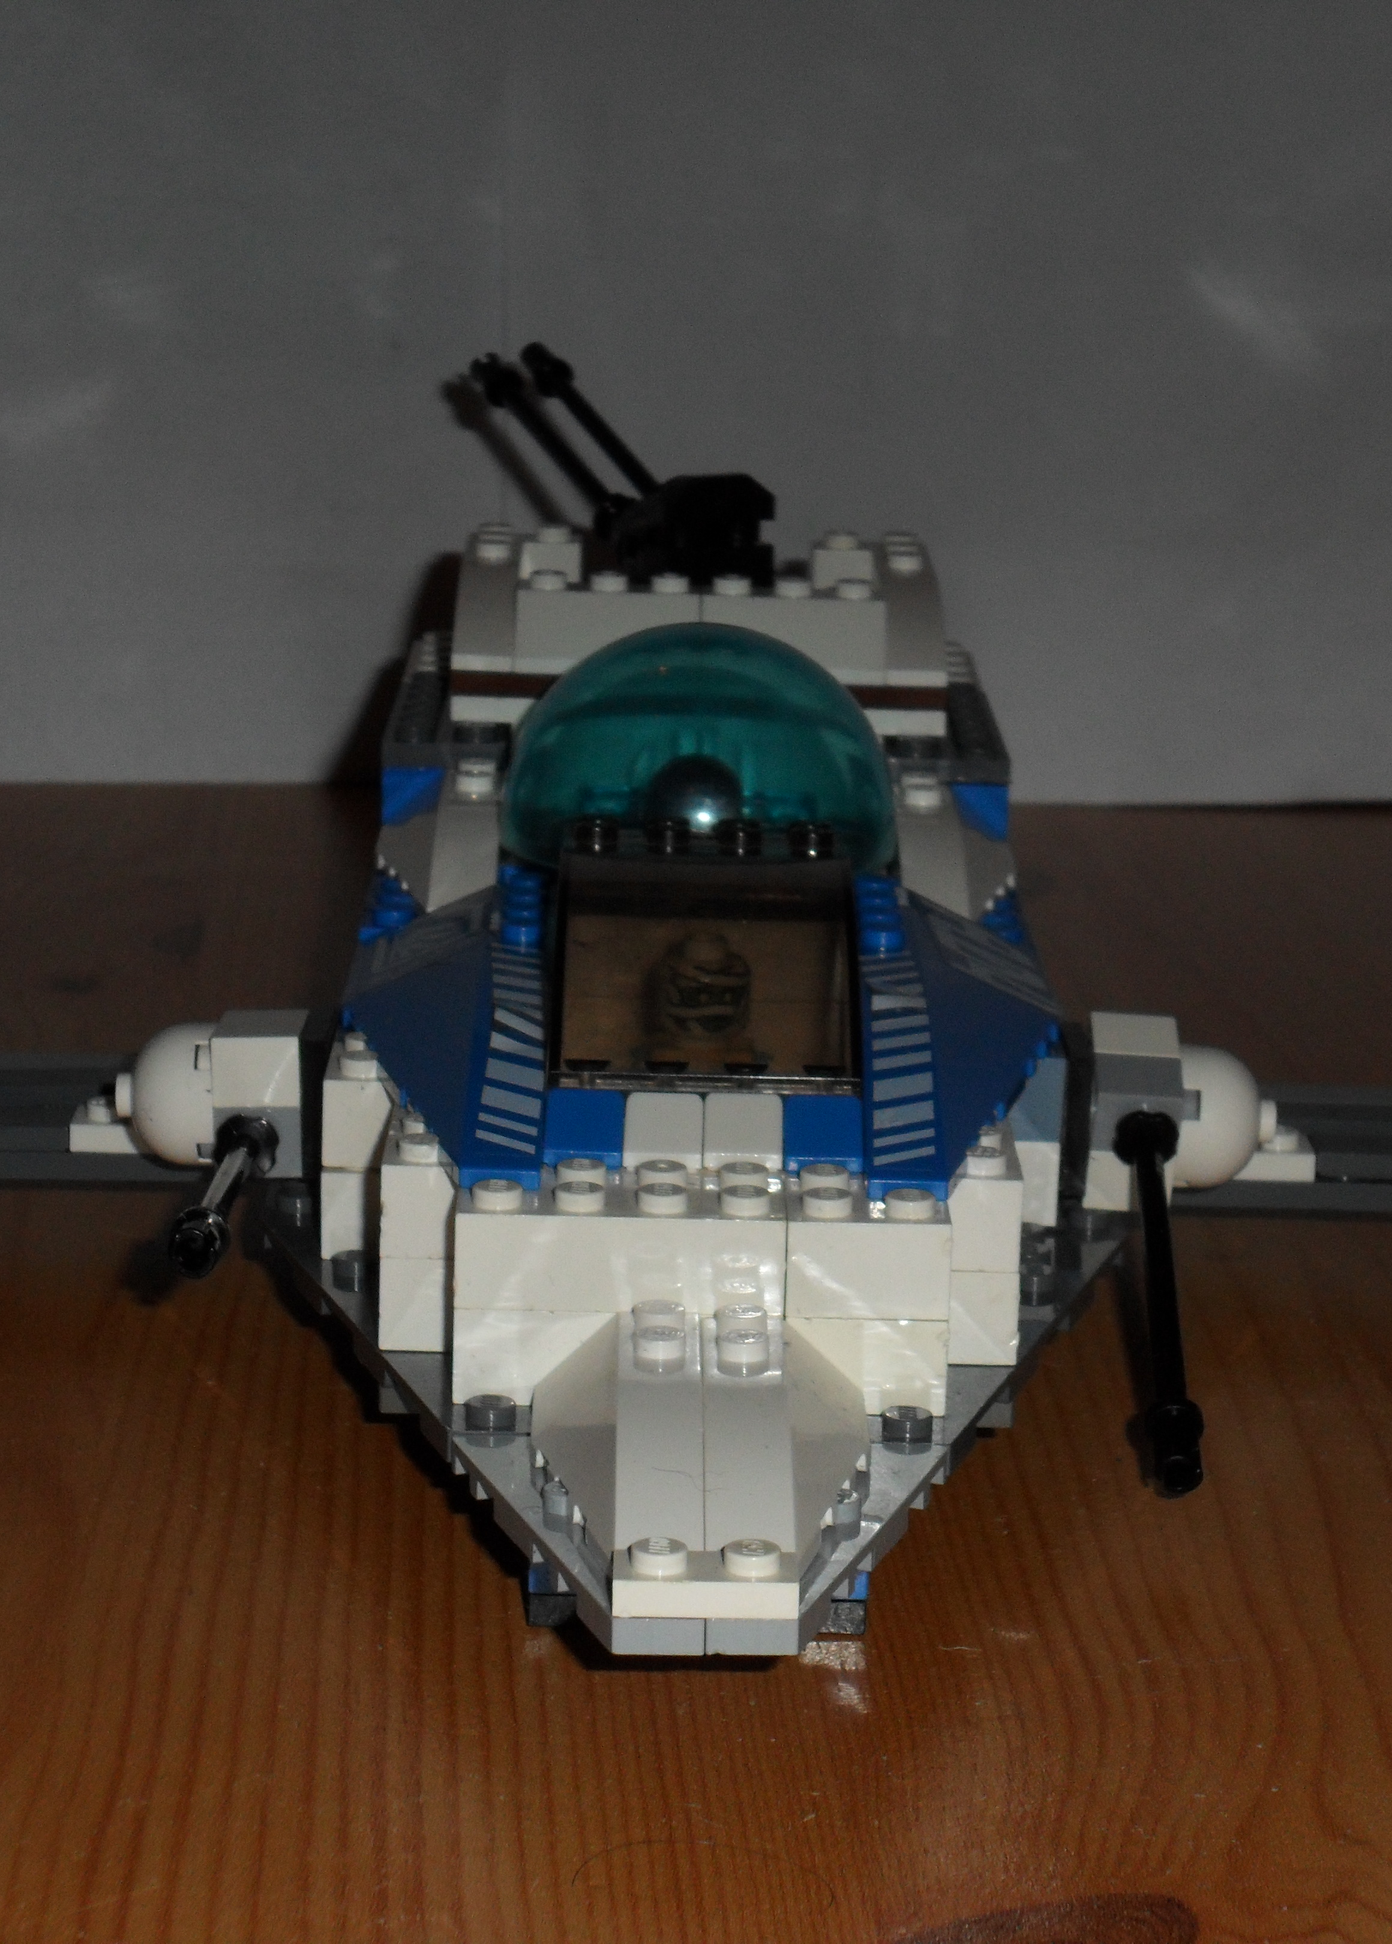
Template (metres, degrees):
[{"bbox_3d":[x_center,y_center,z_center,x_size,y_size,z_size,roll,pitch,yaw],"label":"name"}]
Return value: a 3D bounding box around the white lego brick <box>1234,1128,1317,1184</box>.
[{"bbox_3d":[0.064,0.021,0.549,0.016,0.005,0.008,1,13,-1],"label":"white lego brick"}]

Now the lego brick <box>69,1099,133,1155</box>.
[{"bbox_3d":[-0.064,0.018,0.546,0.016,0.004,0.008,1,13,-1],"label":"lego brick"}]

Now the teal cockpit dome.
[{"bbox_3d":[0.001,-0.030,0.566,0.048,0.025,0.048,1,13,-1],"label":"teal cockpit dome"}]

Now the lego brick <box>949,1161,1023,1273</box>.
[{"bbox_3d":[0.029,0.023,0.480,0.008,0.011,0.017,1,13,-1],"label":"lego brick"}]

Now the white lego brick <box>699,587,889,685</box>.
[{"bbox_3d":[0.013,-0.044,0.610,0.024,0.011,0.016,1,13,-1],"label":"white lego brick"}]

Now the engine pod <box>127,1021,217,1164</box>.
[{"bbox_3d":[-0.058,0.014,0.522,0.010,0.016,0.016,1,13,-1],"label":"engine pod"}]

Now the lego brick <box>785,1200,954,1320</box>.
[{"bbox_3d":[0.017,0.027,0.464,0.016,0.010,0.016,1,13,-1],"label":"lego brick"}]

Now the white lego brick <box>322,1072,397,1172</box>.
[{"bbox_3d":[-0.036,0.014,0.510,0.008,0.010,0.016,1,13,-1],"label":"white lego brick"}]

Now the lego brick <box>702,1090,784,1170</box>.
[{"bbox_3d":[0.005,0.016,0.473,0.008,0.006,0.008,1,13,-1],"label":"lego brick"}]

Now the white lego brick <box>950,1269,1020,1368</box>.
[{"bbox_3d":[0.028,0.032,0.482,0.008,0.011,0.017,1,13,-1],"label":"white lego brick"}]

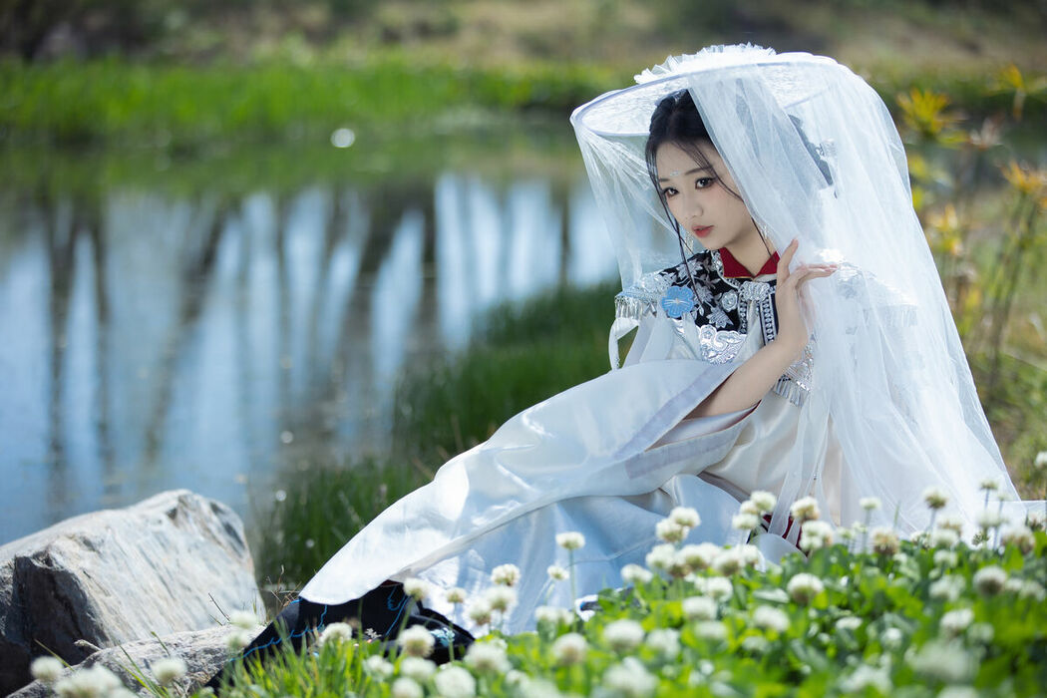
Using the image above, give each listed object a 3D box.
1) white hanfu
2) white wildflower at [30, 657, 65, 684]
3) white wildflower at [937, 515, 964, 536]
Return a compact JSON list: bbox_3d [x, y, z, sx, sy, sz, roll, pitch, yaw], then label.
[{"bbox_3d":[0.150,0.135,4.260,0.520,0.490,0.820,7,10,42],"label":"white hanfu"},{"bbox_3d":[-0.526,0.356,3.377,0.034,0.029,0.034,0,7,0],"label":"white wildflower"},{"bbox_3d":[0.553,0.228,3.950,0.032,0.024,0.031,0,7,0],"label":"white wildflower"}]

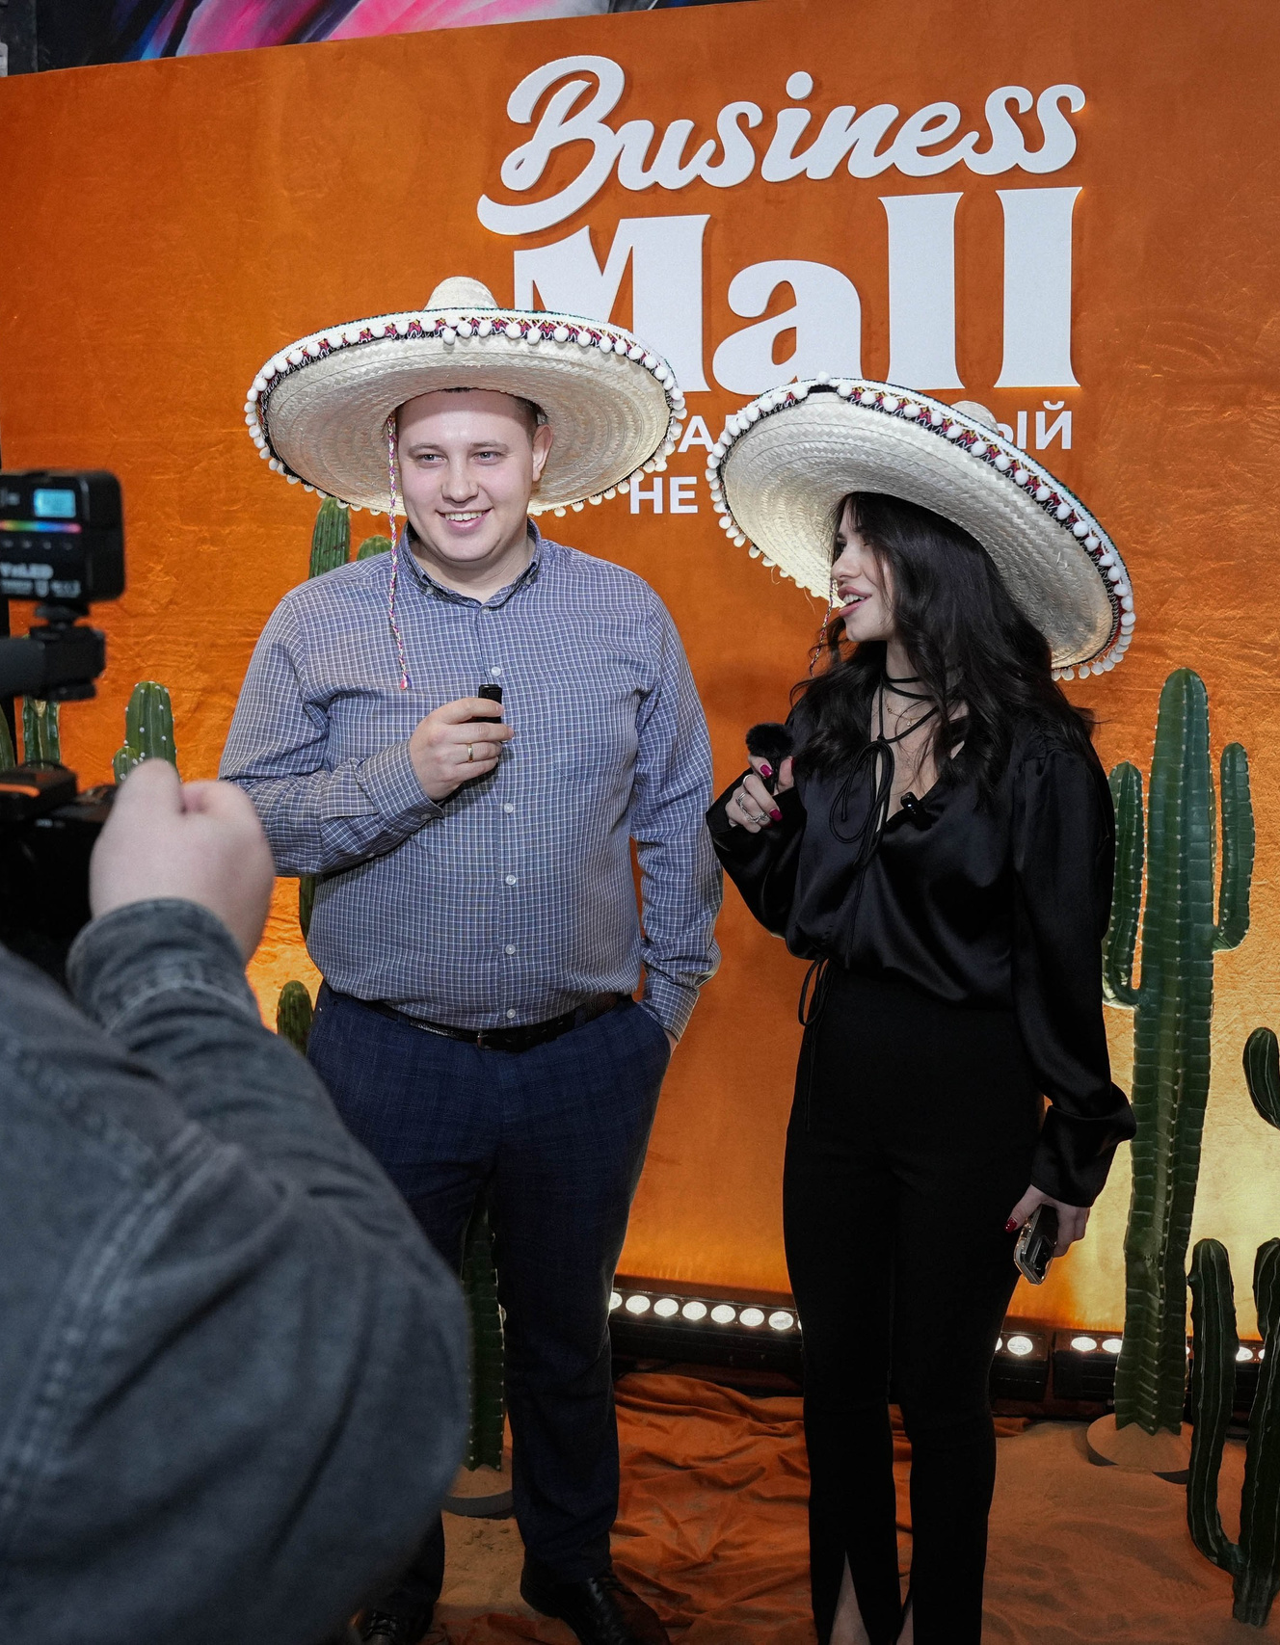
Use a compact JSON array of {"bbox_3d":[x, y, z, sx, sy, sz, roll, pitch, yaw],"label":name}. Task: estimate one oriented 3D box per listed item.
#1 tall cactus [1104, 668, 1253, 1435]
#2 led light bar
[{"bbox_3d":[0.876,0.390,2.696,0.239,1.284,0.143,1,8,9],"label":"tall cactus"},{"bbox_3d":[0.234,0.962,3.036,1.010,0.100,0.075,2,9,15],"label":"led light bar"}]

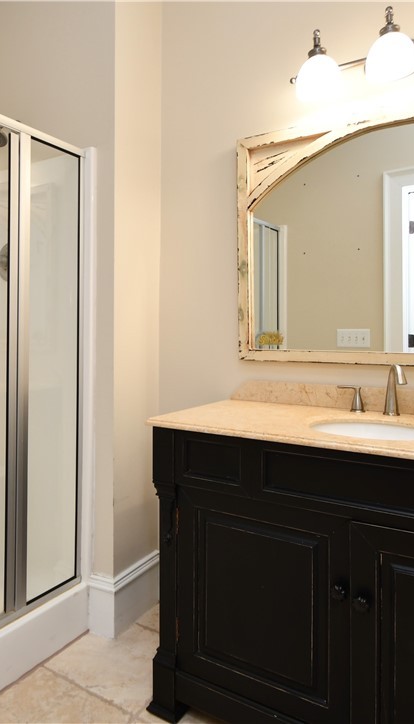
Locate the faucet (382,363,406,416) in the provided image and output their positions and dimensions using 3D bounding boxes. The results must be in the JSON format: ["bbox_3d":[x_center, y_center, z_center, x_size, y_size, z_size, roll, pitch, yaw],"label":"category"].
[{"bbox_3d":[0.589,0.093,1.423,0.052,0.163,0.138,1,3,13],"label":"faucet"}]

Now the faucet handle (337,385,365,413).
[{"bbox_3d":[0.491,0.123,1.537,0.093,0.088,0.050,2,3,33],"label":"faucet handle"}]

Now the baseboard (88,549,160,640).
[{"bbox_3d":[-0.355,1.019,2.026,0.129,0.241,0.309,2,3,33],"label":"baseboard"}]

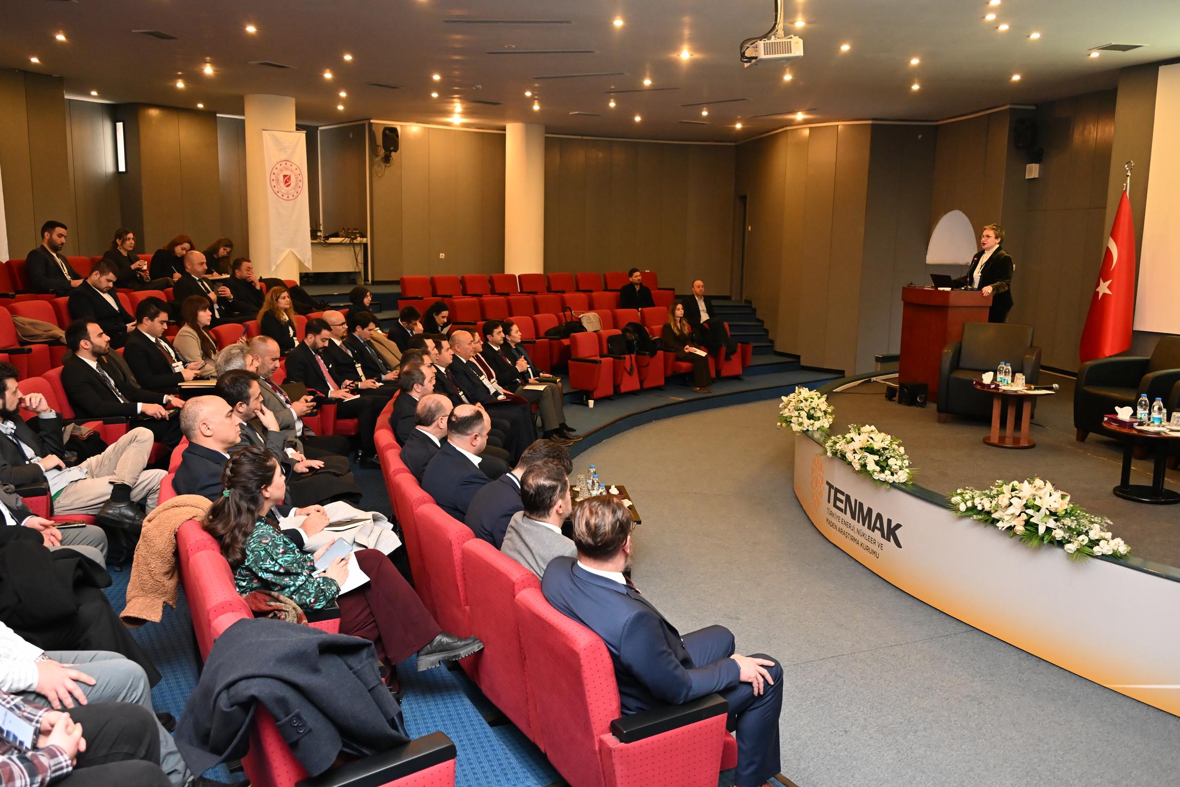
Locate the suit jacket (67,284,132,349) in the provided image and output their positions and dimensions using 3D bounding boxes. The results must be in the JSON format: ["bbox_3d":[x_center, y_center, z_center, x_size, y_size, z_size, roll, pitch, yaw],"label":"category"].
[{"bbox_3d":[-4.449,-0.697,8.931,0.470,0.630,0.510,2,9,8],"label":"suit jacket"}]

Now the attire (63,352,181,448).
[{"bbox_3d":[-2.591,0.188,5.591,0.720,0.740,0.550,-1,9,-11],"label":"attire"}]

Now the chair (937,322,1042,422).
[{"bbox_3d":[3.644,-0.166,8.855,0.762,0.851,0.772,6,10,30],"label":"chair"}]

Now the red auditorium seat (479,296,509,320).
[{"bbox_3d":[-1.256,-0.816,13.200,0.600,0.920,0.550,7,11,34],"label":"red auditorium seat"}]

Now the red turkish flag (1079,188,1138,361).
[{"bbox_3d":[4.843,-1.092,9.200,0.500,1.620,0.320,6,10,29],"label":"red turkish flag"}]

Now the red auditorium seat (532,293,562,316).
[{"bbox_3d":[-0.468,-1.012,14.349,0.600,0.860,0.580,8,11,39],"label":"red auditorium seat"}]

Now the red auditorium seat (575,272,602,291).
[{"bbox_3d":[0.166,-1.567,16.576,0.604,0.871,0.554,-7,11,-40],"label":"red auditorium seat"}]

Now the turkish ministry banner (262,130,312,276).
[{"bbox_3d":[-3.837,-2.424,12.457,0.050,1.750,0.713,7,11,35],"label":"turkish ministry banner"}]

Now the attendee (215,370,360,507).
[{"bbox_3d":[-1.509,0.533,4.936,0.830,1.280,0.560,0,9,-9],"label":"attendee"}]

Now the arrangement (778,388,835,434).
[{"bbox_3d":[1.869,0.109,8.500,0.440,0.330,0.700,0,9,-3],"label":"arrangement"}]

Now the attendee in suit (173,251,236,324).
[{"bbox_3d":[-3.430,-0.707,9.204,0.900,1.224,0.580,2,9,9],"label":"attendee in suit"}]

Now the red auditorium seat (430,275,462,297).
[{"bbox_3d":[-1.880,-1.250,14.328,0.554,0.871,0.604,7,11,34],"label":"red auditorium seat"}]

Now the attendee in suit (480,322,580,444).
[{"bbox_3d":[-0.627,-0.109,10.050,0.920,1.250,0.550,3,9,11],"label":"attendee in suit"}]

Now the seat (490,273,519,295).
[{"bbox_3d":[-1.144,-1.386,15.278,0.554,0.871,0.604,8,11,40],"label":"seat"}]

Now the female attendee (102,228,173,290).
[{"bbox_3d":[-4.289,-1.021,9.575,0.850,1.149,0.500,2,9,10],"label":"female attendee"}]

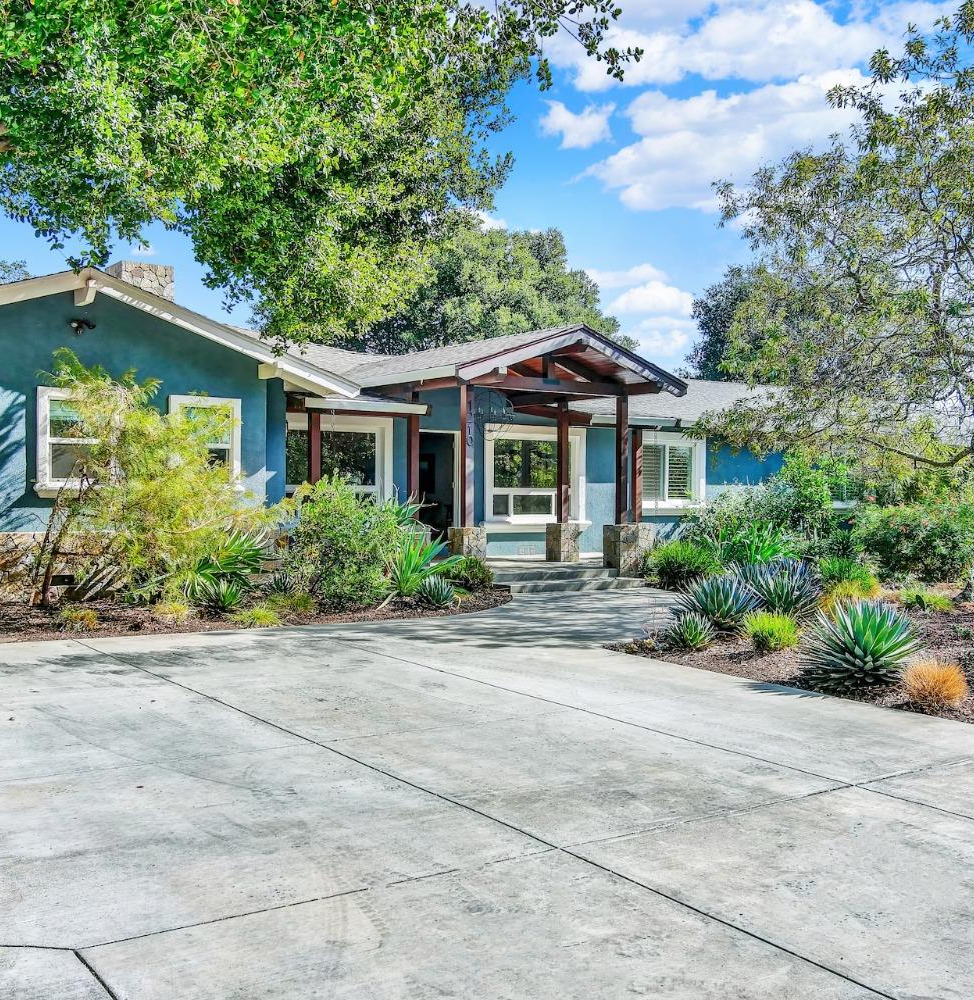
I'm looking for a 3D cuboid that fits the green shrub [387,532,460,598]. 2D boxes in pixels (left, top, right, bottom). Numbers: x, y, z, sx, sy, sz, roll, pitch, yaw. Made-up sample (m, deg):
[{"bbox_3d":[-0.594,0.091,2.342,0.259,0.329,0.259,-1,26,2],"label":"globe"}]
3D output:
[{"bbox_3d":[-0.830,0.840,15.800,0.980,0.880,0.950,0,0,0],"label":"green shrub"}]

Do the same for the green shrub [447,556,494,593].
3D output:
[{"bbox_3d":[-0.240,1.010,16.500,0.670,0.500,0.650,0,0,0],"label":"green shrub"}]

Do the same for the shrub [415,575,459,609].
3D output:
[{"bbox_3d":[-0.590,1.095,14.500,0.530,0.410,0.530,0,0,0],"label":"shrub"}]

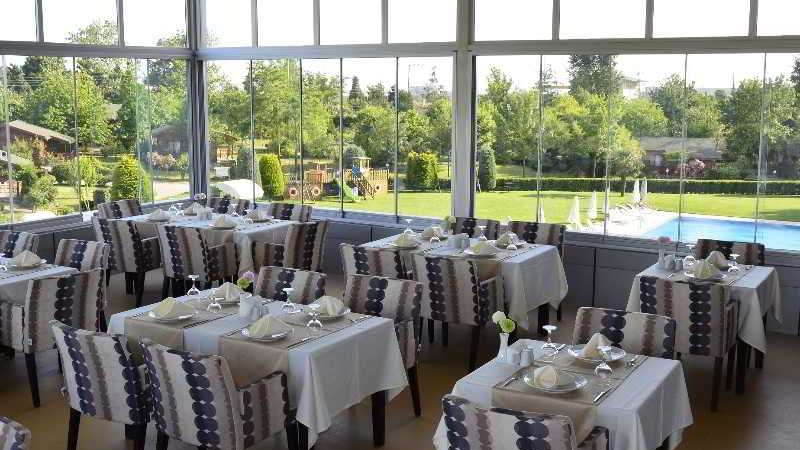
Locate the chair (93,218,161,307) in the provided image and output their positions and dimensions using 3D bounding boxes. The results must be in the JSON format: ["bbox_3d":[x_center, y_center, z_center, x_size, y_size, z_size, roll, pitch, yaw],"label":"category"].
[{"bbox_3d":[-2.624,0.311,8.631,0.560,0.840,0.600,5,10,30],"label":"chair"}]

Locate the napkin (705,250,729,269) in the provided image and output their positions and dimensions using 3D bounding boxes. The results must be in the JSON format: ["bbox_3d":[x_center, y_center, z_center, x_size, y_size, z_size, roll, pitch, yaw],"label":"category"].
[{"bbox_3d":[2.315,0.251,6.333,0.170,0.105,0.140,5,10,30],"label":"napkin"}]

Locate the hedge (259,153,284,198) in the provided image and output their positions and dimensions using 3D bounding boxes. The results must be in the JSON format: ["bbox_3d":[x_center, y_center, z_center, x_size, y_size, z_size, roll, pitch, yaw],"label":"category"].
[{"bbox_3d":[-9.590,-3.581,64.307,1.941,3.472,1.941,-1,9,-8],"label":"hedge"}]

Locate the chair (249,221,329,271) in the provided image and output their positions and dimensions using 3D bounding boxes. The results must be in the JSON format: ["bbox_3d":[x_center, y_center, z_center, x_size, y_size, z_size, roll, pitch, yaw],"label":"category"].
[{"bbox_3d":[-1.068,0.374,8.151,0.570,0.860,0.570,6,11,31],"label":"chair"}]

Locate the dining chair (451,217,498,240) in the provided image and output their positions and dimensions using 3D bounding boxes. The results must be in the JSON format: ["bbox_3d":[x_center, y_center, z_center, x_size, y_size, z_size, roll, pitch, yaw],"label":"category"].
[{"bbox_3d":[0.561,0.383,8.094,0.550,0.840,0.600,5,10,30],"label":"dining chair"}]

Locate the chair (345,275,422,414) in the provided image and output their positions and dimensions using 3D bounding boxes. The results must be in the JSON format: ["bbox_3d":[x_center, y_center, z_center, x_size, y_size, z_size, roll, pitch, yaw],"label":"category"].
[{"bbox_3d":[-0.223,0.811,5.324,0.550,0.870,0.610,5,10,30],"label":"chair"}]

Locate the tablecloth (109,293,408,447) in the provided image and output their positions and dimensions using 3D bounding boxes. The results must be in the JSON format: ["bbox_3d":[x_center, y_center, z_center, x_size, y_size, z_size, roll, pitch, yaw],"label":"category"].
[{"bbox_3d":[-0.867,0.759,5.037,1.520,0.460,0.890,5,10,30],"label":"tablecloth"}]

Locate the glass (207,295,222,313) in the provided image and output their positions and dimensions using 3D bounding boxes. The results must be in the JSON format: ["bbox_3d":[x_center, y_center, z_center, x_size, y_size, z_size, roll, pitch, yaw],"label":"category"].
[{"bbox_3d":[-1.104,0.440,5.150,0.082,0.145,0.082,5,10,30],"label":"glass"}]

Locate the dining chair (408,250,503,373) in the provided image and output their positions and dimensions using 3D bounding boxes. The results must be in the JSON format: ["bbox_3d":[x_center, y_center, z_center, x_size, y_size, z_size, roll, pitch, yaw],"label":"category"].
[{"bbox_3d":[0.458,0.606,6.675,0.550,0.840,0.600,5,10,30],"label":"dining chair"}]

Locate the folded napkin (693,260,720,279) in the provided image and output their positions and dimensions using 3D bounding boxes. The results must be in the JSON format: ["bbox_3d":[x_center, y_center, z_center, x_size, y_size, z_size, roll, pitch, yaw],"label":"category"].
[{"bbox_3d":[2.133,0.300,6.027,0.175,0.105,0.140,5,10,30],"label":"folded napkin"}]

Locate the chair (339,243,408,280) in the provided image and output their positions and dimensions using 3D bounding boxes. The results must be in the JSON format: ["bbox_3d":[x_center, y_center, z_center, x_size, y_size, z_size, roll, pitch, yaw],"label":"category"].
[{"bbox_3d":[-0.101,0.545,7.081,0.550,0.840,0.600,5,10,30],"label":"chair"}]

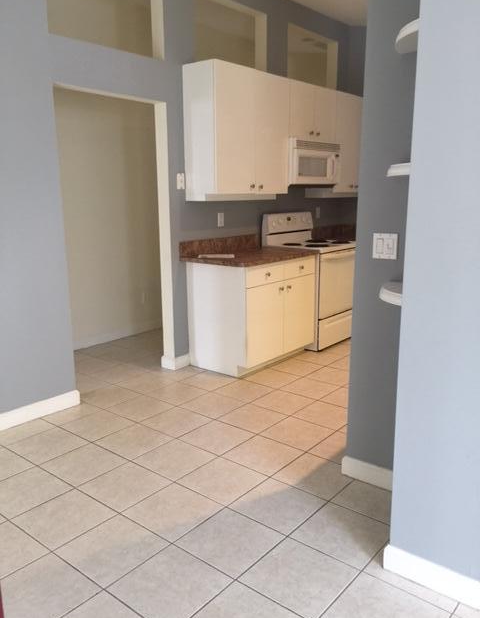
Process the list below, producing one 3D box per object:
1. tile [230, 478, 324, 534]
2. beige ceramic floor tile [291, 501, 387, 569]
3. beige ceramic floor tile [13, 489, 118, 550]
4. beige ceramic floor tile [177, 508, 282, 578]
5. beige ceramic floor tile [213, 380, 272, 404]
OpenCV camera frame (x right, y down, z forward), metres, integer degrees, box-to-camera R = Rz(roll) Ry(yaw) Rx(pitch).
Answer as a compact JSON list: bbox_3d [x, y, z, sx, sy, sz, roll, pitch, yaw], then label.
[{"bbox_3d":[0.173,0.891,2.446,0.330,0.010,0.330,10,16,38],"label":"tile"},{"bbox_3d":[0.441,0.954,2.280,0.335,0.010,0.335,10,16,38],"label":"beige ceramic floor tile"},{"bbox_3d":[-0.783,0.934,2.399,0.335,0.010,0.335,10,16,38],"label":"beige ceramic floor tile"},{"bbox_3d":[-0.039,0.967,2.234,0.335,0.010,0.335,10,16,38],"label":"beige ceramic floor tile"},{"bbox_3d":[0.034,0.600,3.887,0.334,0.010,0.334,10,16,38],"label":"beige ceramic floor tile"}]

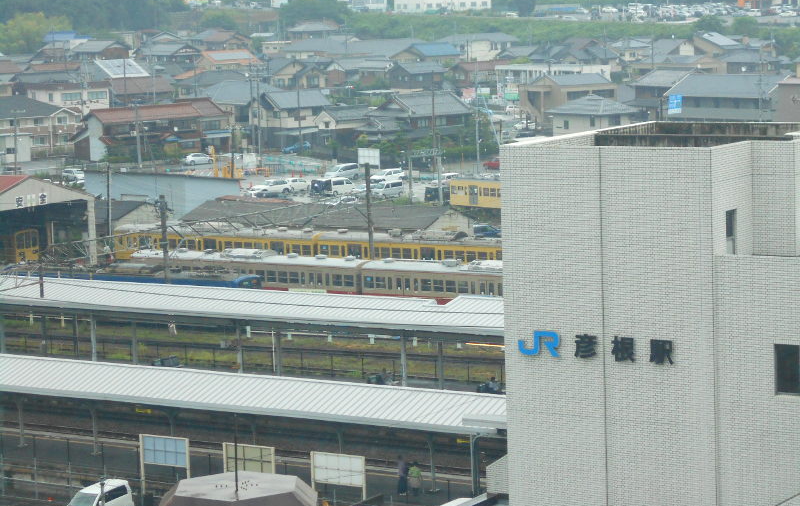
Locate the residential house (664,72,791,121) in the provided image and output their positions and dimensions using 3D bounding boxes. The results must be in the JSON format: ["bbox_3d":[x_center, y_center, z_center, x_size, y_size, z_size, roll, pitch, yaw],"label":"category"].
[{"bbox_3d":[46.726,-20.403,313.009,10.500,8.400,18.500,-8,9,-42],"label":"residential house"}]

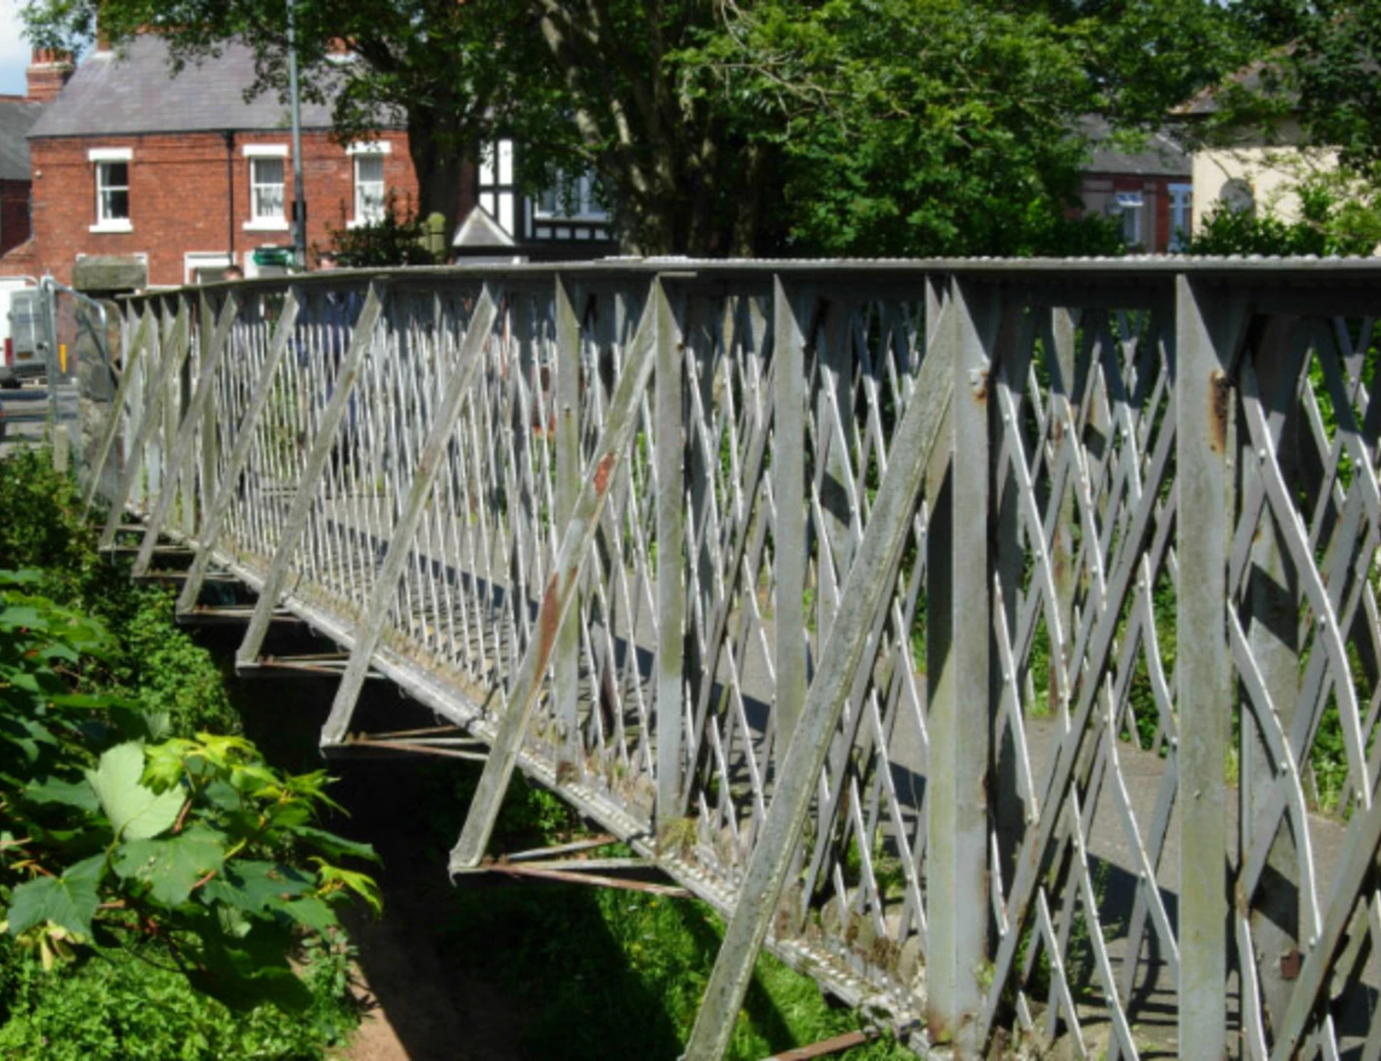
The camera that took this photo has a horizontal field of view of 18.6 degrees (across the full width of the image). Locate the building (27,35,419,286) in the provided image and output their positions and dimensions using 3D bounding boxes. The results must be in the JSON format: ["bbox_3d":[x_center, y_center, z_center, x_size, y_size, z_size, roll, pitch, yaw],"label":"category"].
[{"bbox_3d":[-8.451,-7.202,92.987,10.165,8.000,6.800,1,3,27],"label":"building"}]

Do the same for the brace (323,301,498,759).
[{"bbox_3d":[-0.865,-0.052,13.144,0.075,1.510,0.065,19,-3,-12],"label":"brace"}]

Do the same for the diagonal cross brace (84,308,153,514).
[{"bbox_3d":[-3.736,-0.779,27.416,0.075,1.474,0.065,16,-3,-12],"label":"diagonal cross brace"}]

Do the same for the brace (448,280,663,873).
[{"bbox_3d":[-0.316,0.108,10.290,0.075,1.519,0.065,19,-3,-12],"label":"brace"}]

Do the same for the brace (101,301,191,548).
[{"bbox_3d":[-3.173,-0.627,24.562,0.075,1.519,0.065,17,-3,-12],"label":"brace"}]

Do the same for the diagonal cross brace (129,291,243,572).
[{"bbox_3d":[-2.581,-0.500,21.707,0.075,1.524,0.065,18,-3,-12],"label":"diagonal cross brace"}]

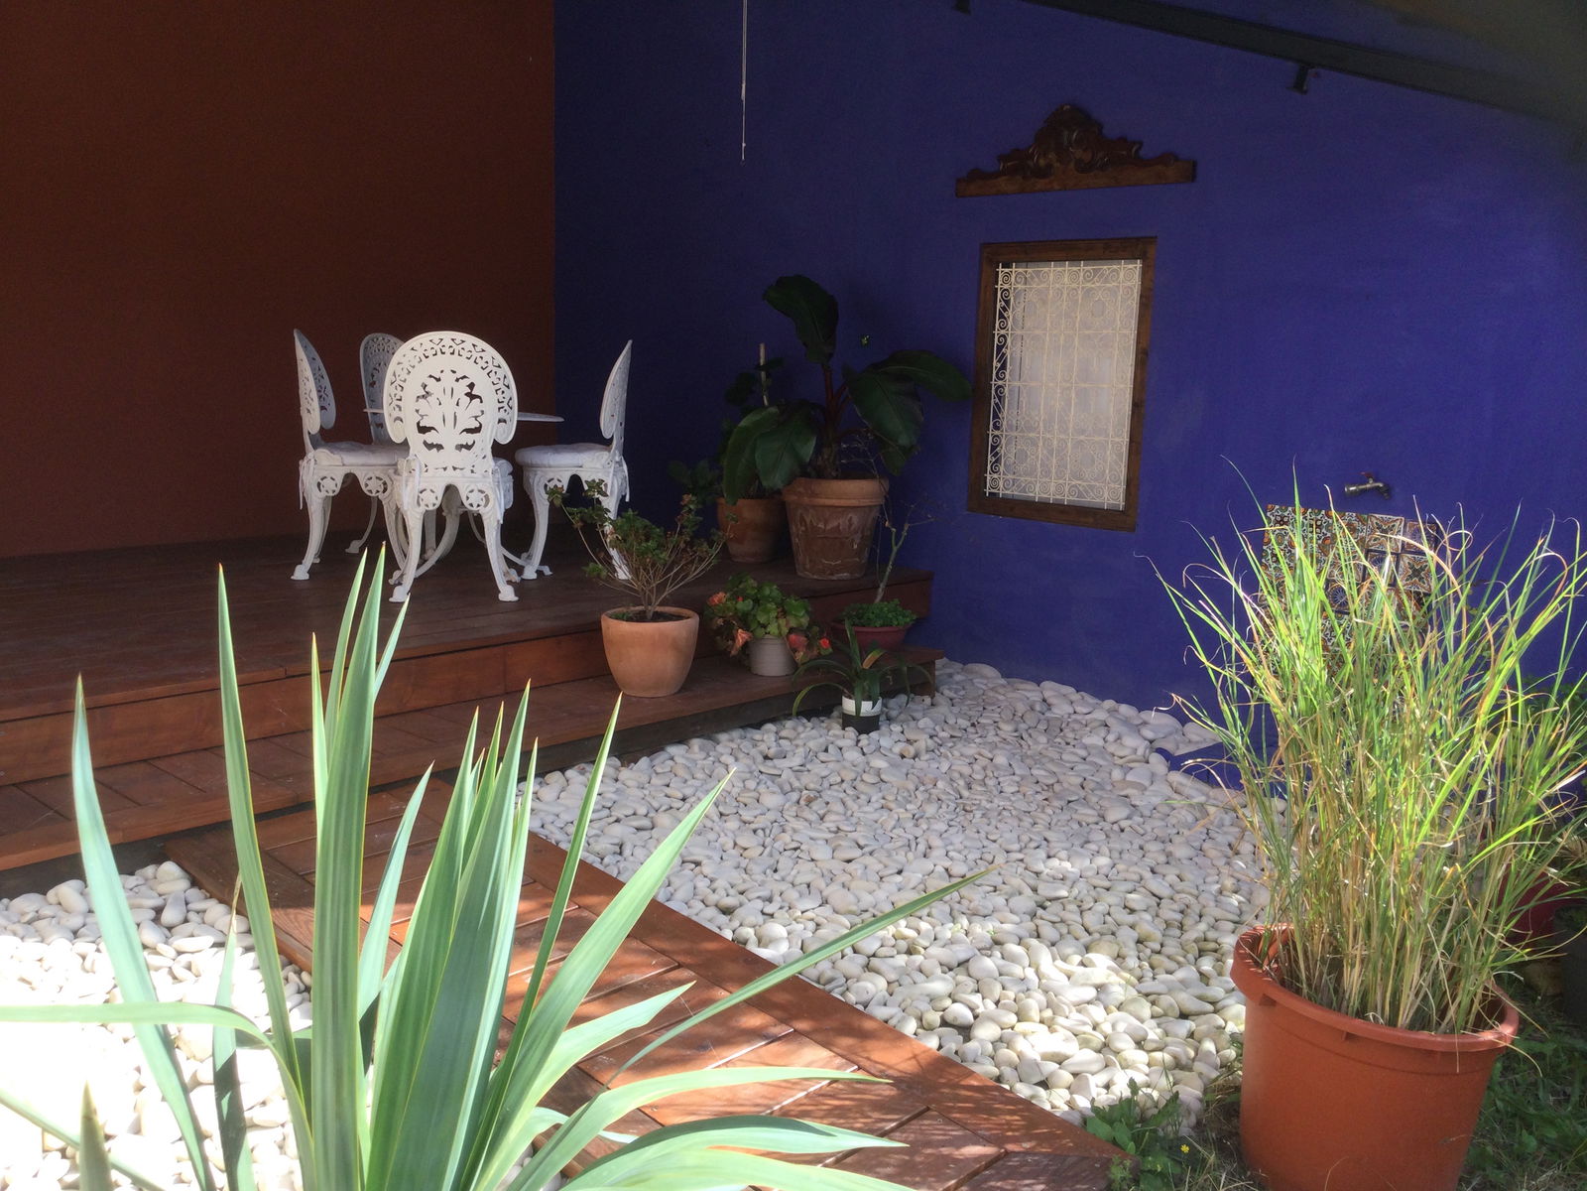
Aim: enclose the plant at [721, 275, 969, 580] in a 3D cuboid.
[{"bbox_3d":[0.129,-0.627,5.330,0.840,1.125,0.660,11,13,42],"label":"plant"}]

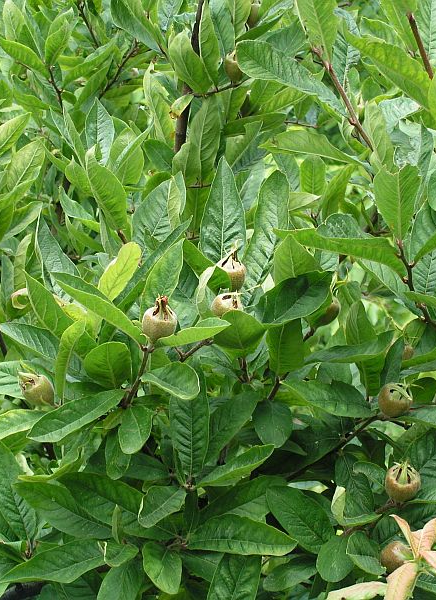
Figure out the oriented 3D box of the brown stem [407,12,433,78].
[{"bbox_3d":[0.178,-0.224,1.380,0.006,0.066,0.006,-18,-6,0],"label":"brown stem"}]

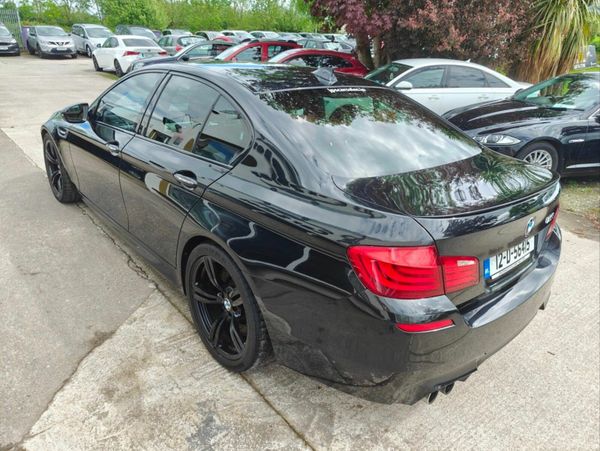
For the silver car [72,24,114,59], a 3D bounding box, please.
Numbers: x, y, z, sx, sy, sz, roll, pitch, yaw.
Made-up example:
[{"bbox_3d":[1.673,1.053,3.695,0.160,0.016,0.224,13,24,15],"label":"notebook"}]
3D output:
[{"bbox_3d":[-12.089,-11.014,24.923,1.840,1.680,4.580,-16,30,-35],"label":"silver car"}]

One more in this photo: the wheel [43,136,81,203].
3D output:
[{"bbox_3d":[-2.305,-0.584,4.158,0.270,0.690,0.690,-15,30,-40],"label":"wheel"}]

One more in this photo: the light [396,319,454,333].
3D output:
[{"bbox_3d":[0.465,0.364,1.525,0.250,0.042,0.045,-3,24,-17],"label":"light"}]

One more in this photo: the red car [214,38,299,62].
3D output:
[{"bbox_3d":[-1.987,-5.937,15.349,4.350,1.690,1.810,-3,24,-16],"label":"red car"}]

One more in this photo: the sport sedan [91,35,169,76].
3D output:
[{"bbox_3d":[-7.221,-7.173,17.600,1.810,1.430,4.660,-15,30,-38],"label":"sport sedan"}]

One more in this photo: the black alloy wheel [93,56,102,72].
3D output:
[{"bbox_3d":[-8.576,-6.911,17.730,0.230,0.650,0.650,-16,30,-35],"label":"black alloy wheel"}]

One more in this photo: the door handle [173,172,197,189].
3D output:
[{"bbox_3d":[-0.578,-0.223,2.112,0.055,0.045,0.225,-15,30,-40],"label":"door handle"}]

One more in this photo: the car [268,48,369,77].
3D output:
[{"bbox_3d":[-0.088,-4.884,13.360,4.250,1.490,1.780,1,23,-8],"label":"car"}]

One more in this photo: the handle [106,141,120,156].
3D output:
[{"bbox_3d":[-1.256,-0.512,2.804,0.055,0.045,0.225,-15,30,-40],"label":"handle"}]

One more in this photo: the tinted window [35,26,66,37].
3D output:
[{"bbox_3d":[-14.115,-10.983,23.649,1.420,0.170,0.930,-17,58,-37],"label":"tinted window"}]

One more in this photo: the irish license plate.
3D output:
[{"bbox_3d":[0.960,0.122,1.856,0.520,0.112,0.020,-16,31,-39],"label":"irish license plate"}]

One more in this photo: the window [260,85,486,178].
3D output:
[{"bbox_3d":[0.425,-0.583,2.267,1.200,0.110,0.780,-15,51,-40],"label":"window"}]

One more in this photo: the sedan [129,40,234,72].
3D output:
[{"bbox_3d":[-3.130,-5.331,13.968,4.700,1.440,1.830,-4,25,-16],"label":"sedan"}]

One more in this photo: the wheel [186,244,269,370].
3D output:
[{"bbox_3d":[-0.310,0.392,2.195,0.295,0.685,0.685,-15,30,-40],"label":"wheel"}]

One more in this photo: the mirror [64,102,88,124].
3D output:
[{"bbox_3d":[-1.664,-0.838,3.086,0.230,0.160,0.160,-15,30,-40],"label":"mirror"}]

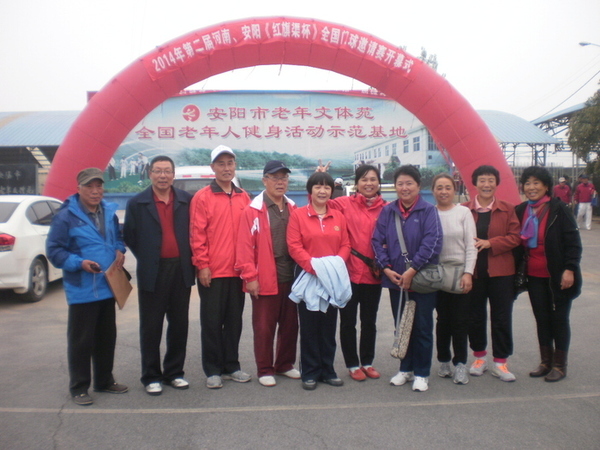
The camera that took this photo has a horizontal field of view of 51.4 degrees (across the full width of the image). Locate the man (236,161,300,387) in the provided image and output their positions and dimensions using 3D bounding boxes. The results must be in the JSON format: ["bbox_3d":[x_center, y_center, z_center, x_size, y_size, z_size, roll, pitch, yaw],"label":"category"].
[{"bbox_3d":[-0.239,0.350,4.740,0.490,1.690,0.340,-2,4,-24],"label":"man"}]

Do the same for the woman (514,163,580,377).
[{"bbox_3d":[1.871,0.361,4.698,0.520,1.596,0.360,2,4,24],"label":"woman"}]

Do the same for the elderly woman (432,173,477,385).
[{"bbox_3d":[1.110,0.388,4.663,0.480,1.547,0.340,1,4,10],"label":"elderly woman"}]

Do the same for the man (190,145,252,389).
[{"bbox_3d":[-0.590,0.300,4.690,0.460,1.780,0.330,-1,4,-20],"label":"man"}]

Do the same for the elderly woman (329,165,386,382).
[{"bbox_3d":[0.421,0.360,4.820,0.530,1.650,0.340,-1,4,-8],"label":"elderly woman"}]

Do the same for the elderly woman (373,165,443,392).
[{"bbox_3d":[0.775,0.372,4.498,0.520,1.601,0.400,1,4,13],"label":"elderly woman"}]

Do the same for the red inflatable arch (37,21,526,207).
[{"bbox_3d":[-0.390,-2.024,13.896,11.000,5.135,1.150,0,4,-2],"label":"red inflatable arch"}]

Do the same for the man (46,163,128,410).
[{"bbox_3d":[-1.502,0.410,4.430,0.510,1.630,0.370,-2,4,-34],"label":"man"}]

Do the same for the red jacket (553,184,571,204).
[{"bbox_3d":[8.279,-0.955,19.680,0.560,0.630,0.300,0,4,5],"label":"red jacket"}]

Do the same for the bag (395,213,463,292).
[{"bbox_3d":[0.946,0.216,4.560,0.500,0.570,0.200,0,4,7],"label":"bag"}]

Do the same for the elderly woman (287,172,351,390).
[{"bbox_3d":[0.145,0.405,4.650,0.500,1.600,0.360,0,4,-5],"label":"elderly woman"}]

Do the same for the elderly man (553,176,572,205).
[{"bbox_3d":[8.287,-0.668,19.699,0.560,1.658,0.360,0,4,5],"label":"elderly man"}]

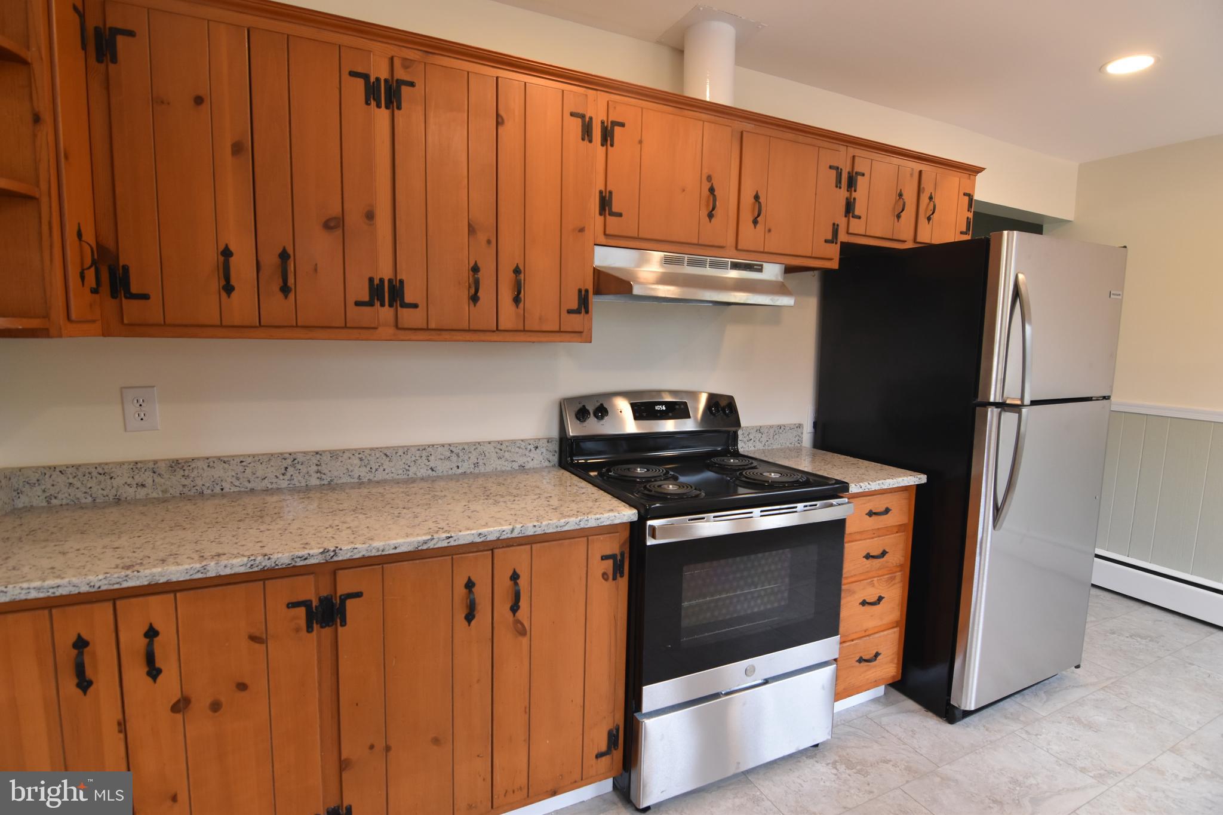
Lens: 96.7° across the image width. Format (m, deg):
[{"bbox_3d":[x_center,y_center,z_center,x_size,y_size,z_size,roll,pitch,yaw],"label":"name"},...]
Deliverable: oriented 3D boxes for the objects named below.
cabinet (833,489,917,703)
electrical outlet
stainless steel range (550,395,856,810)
[{"bbox_3d":[0.818,0.633,2.241,0.370,0.767,0.640,-2,7,-23],"label":"cabinet"},{"bbox_3d":[-1.355,0.004,1.563,0.078,0.126,0.008,-2,7,-23],"label":"electrical outlet"},{"bbox_3d":[0.318,0.565,1.965,0.756,1.185,0.690,-2,7,-23],"label":"stainless steel range"}]

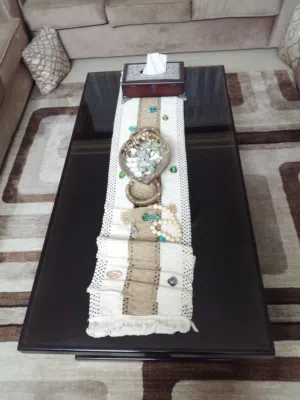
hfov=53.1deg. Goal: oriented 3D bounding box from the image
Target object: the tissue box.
[{"bbox_3d":[0.021,-0.551,1.394,0.278,0.077,0.161,0,56,6],"label":"tissue box"}]

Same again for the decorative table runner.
[{"bbox_3d":[-0.013,-0.133,1.142,0.303,0.025,1.200,-1,56,5],"label":"decorative table runner"}]

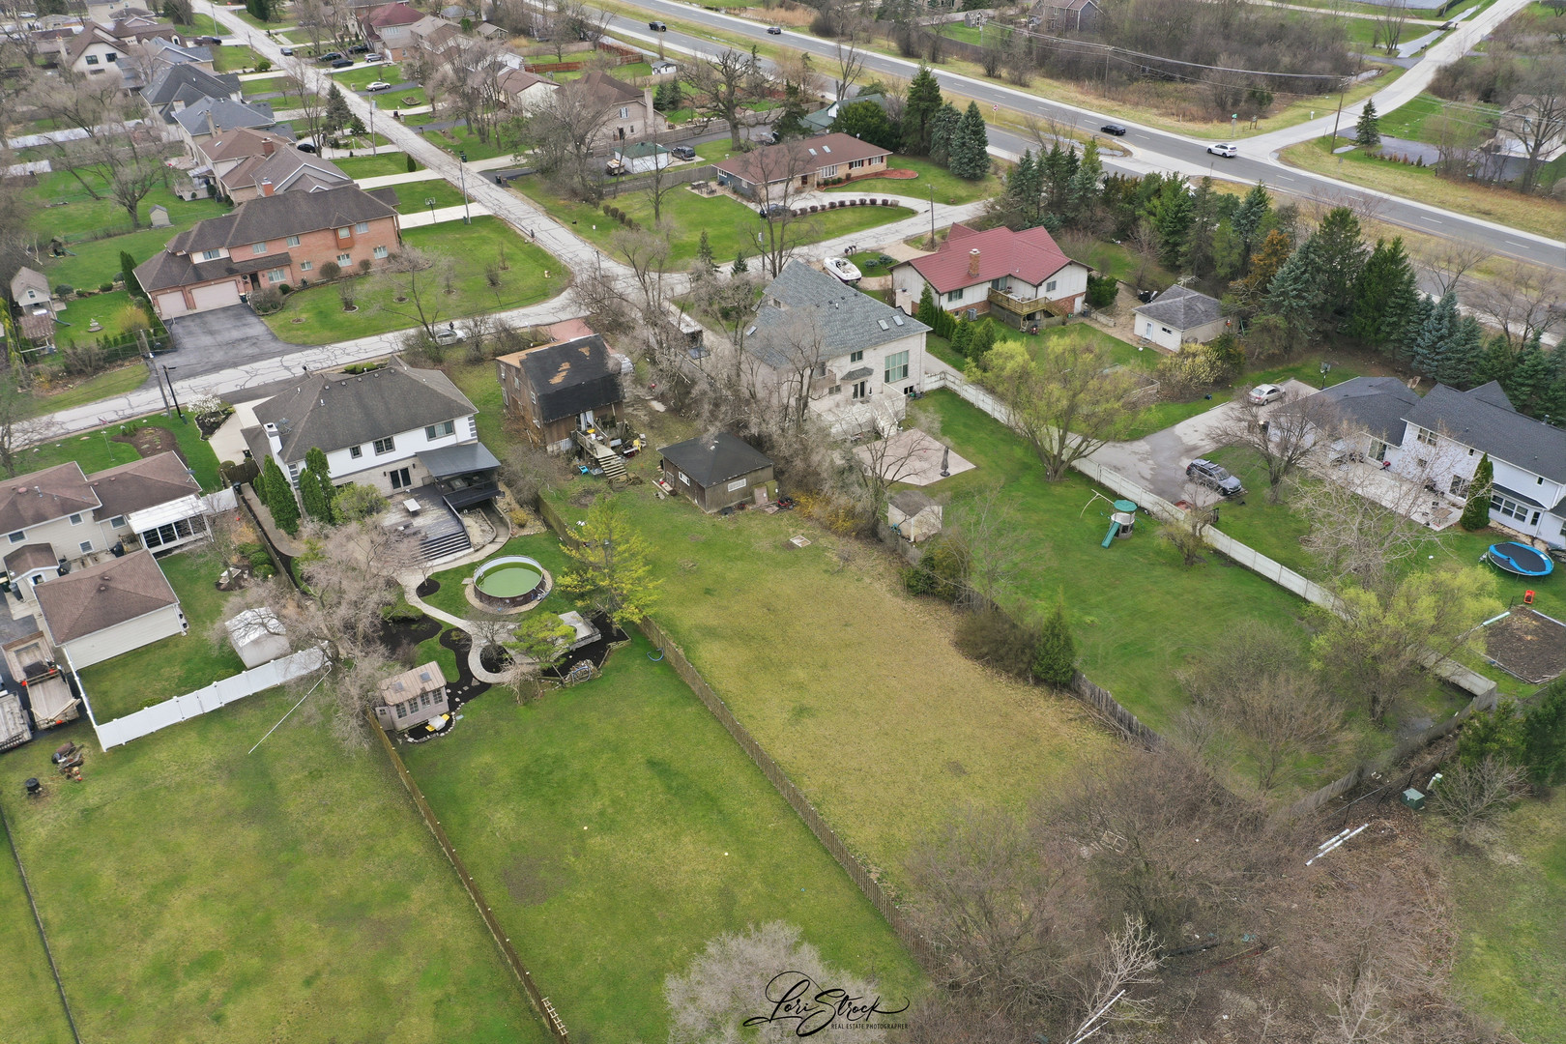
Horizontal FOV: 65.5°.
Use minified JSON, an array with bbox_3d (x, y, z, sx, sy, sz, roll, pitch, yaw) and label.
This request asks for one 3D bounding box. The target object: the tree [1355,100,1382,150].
[{"bbox_3d":[90.820,-61.150,187.700,4.060,7.970,4.060,-20,36,-25],"label":"tree"}]

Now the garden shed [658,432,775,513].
[{"bbox_3d":[-5.774,-5.161,108.093,7.100,4.100,7.900,-20,36,-27],"label":"garden shed"}]

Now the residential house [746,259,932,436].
[{"bbox_3d":[3.800,-19.520,126.290,16.360,10.000,22.220,-20,37,-28],"label":"residential house"}]

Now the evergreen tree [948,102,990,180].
[{"bbox_3d":[27.854,-56.389,178.967,5.929,10.602,5.929,-2,31,0],"label":"evergreen tree"}]

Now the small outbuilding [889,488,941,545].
[{"bbox_3d":[11.090,-0.760,101.480,3.220,2.910,2.950,-21,36,-27],"label":"small outbuilding"}]

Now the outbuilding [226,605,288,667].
[{"bbox_3d":[-39.070,8.440,90.780,3.190,2.370,3.680,-23,37,-29],"label":"outbuilding"}]

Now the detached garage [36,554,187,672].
[{"bbox_3d":[-51.720,6.090,93.370,8.460,4.550,9.640,-23,38,-30],"label":"detached garage"}]

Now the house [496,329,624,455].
[{"bbox_3d":[-20.718,-12.552,112.925,8.100,7.400,10.200,-20,36,-27],"label":"house"}]

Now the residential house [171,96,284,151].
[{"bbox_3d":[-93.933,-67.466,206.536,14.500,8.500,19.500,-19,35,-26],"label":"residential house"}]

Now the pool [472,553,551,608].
[{"bbox_3d":[-21.550,4.840,96.360,5.600,1.270,5.600,-2,32,1],"label":"pool"}]

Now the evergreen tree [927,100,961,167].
[{"bbox_3d":[25.105,-59.258,185.187,5.209,9.211,5.209,-2,31,0],"label":"evergreen tree"}]

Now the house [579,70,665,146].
[{"bbox_3d":[-30.920,-73.210,214.120,15.700,9.400,12.400,-23,38,-30],"label":"house"}]

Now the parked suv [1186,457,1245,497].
[{"bbox_3d":[37.560,-3.880,105.840,1.840,1.620,4.550,-22,37,-28],"label":"parked suv"}]

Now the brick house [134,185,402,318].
[{"bbox_3d":[-64.240,-36.580,155.060,34.340,8.900,14.640,-20,37,-28],"label":"brick house"}]

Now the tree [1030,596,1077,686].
[{"bbox_3d":[18.770,7.950,83.150,3.330,7.010,3.330,-2,32,1],"label":"tree"}]

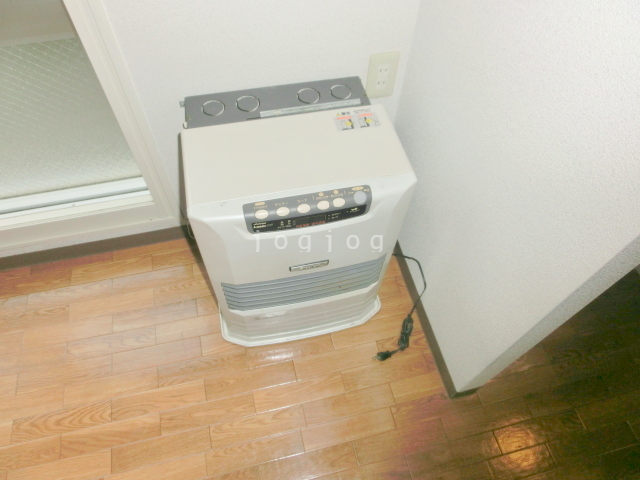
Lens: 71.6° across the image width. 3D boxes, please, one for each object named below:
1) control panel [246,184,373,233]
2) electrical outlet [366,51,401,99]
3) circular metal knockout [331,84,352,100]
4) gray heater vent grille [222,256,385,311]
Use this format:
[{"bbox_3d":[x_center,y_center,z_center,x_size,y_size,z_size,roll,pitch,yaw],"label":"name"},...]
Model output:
[{"bbox_3d":[-0.024,-0.060,0.861,0.247,0.018,0.064,-9,101,-8],"label":"control panel"},{"bbox_3d":[0.143,-0.373,1.014,0.070,0.120,0.009,-10,58,-9],"label":"electrical outlet"},{"bbox_3d":[0.048,-0.332,0.999,0.049,0.005,0.049,1,57,-2],"label":"circular metal knockout"},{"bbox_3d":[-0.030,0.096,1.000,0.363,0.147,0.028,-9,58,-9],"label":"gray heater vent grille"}]

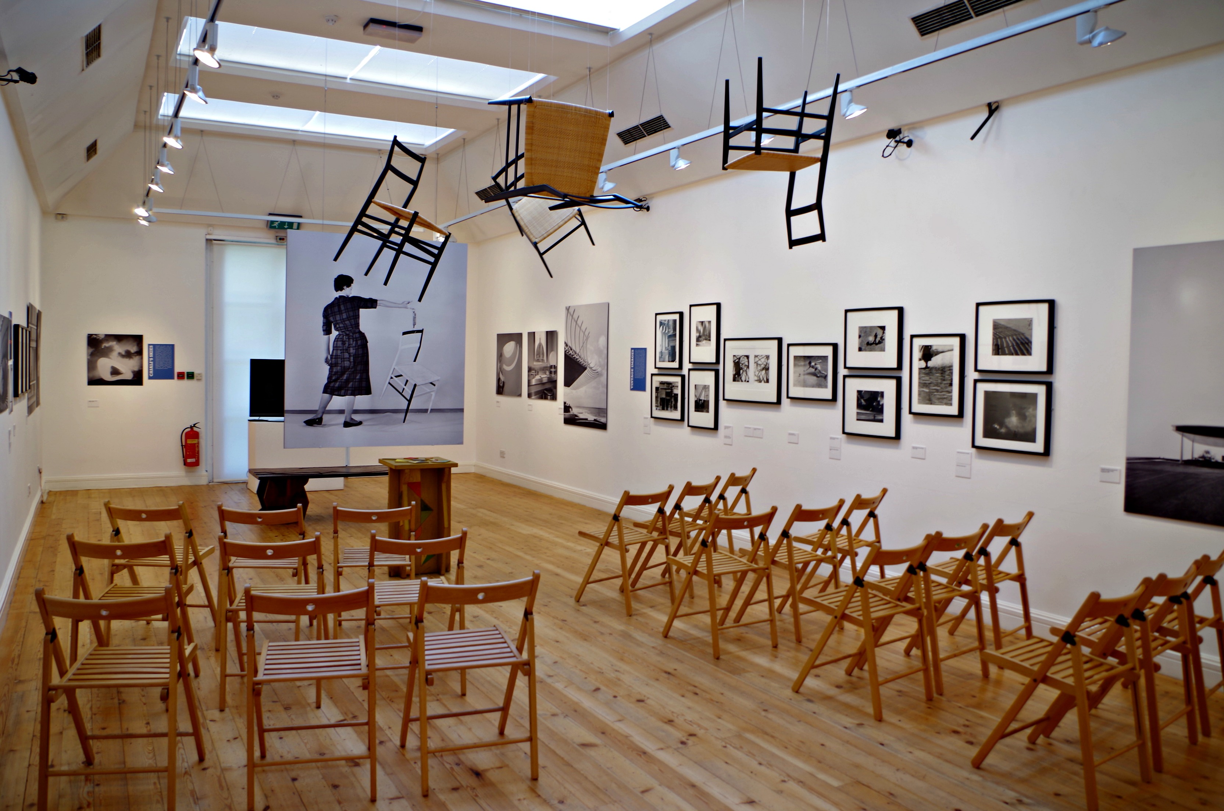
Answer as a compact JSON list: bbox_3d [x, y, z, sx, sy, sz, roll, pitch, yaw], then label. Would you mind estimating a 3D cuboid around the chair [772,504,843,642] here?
[{"bbox_3d":[1.046,0.917,5.384,0.435,0.770,0.500,-1,4,-41],"label":"chair"}]

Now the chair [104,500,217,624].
[{"bbox_3d":[-2.451,0.879,5.008,0.435,0.770,0.500,1,3,1],"label":"chair"}]

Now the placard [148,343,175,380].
[{"bbox_3d":[-5.431,-0.522,11.051,0.295,0.420,0.010,-1,3,-30],"label":"placard"}]

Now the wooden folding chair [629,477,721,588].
[{"bbox_3d":[0.449,0.864,6.289,0.500,0.770,0.435,3,3,34],"label":"wooden folding chair"}]

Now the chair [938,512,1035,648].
[{"bbox_3d":[1.981,0.954,4.986,0.500,0.770,0.435,4,4,45],"label":"chair"}]

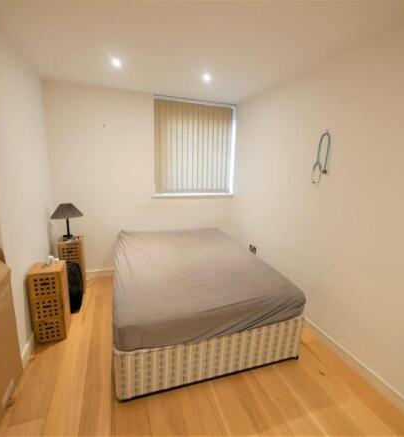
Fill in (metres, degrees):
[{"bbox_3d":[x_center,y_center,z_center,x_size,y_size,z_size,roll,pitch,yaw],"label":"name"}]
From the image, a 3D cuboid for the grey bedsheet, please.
[{"bbox_3d":[-0.133,0.484,2.472,1.390,0.240,1.910,-2,13,-17],"label":"grey bedsheet"}]

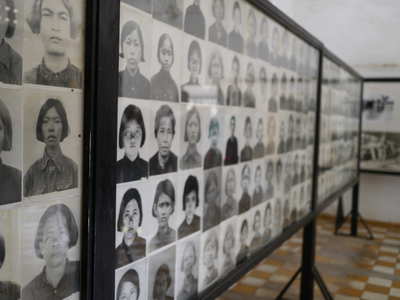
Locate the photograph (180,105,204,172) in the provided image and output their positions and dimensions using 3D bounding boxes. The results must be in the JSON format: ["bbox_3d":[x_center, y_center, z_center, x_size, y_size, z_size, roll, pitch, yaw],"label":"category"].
[{"bbox_3d":[-0.030,-0.048,1.717,0.010,0.243,0.189,3,4,26],"label":"photograph"}]

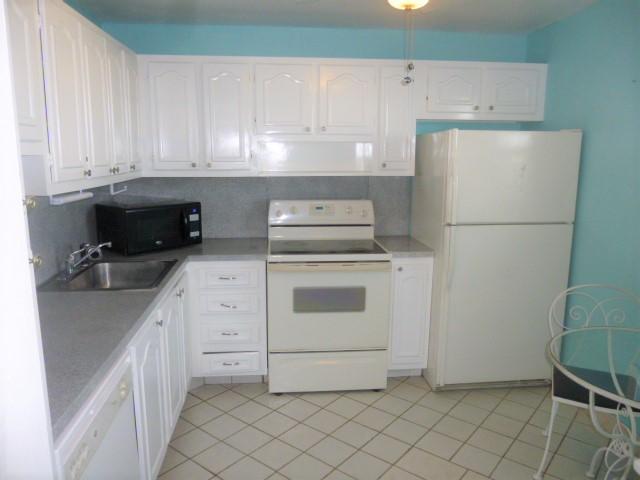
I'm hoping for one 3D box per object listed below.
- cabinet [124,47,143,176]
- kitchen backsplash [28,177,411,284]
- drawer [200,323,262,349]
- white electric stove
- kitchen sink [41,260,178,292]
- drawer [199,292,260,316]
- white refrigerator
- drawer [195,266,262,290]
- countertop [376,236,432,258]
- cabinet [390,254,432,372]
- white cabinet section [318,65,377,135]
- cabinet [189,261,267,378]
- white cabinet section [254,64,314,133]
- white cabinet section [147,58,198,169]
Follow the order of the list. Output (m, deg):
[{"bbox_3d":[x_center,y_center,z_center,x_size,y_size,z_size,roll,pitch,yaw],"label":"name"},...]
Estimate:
[{"bbox_3d":[-1.249,-0.742,2.723,0.318,0.720,0.310,-1,11,-6],"label":"cabinet"},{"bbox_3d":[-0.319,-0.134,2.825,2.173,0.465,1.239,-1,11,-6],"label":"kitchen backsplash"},{"bbox_3d":[-0.585,0.569,3.167,0.381,0.185,0.450,-1,11,-6],"label":"drawer"},{"bbox_3d":[0.033,0.351,3.168,0.764,1.180,0.680,-1,11,-5],"label":"white electric stove"},{"bbox_3d":[-1.049,0.256,2.396,0.530,0.178,0.580,-1,11,-5],"label":"kitchen sink"},{"bbox_3d":[-0.590,0.365,3.129,0.373,0.163,0.450,-1,11,-6],"label":"drawer"},{"bbox_3d":[1.128,0.100,3.215,0.788,1.670,0.720,-1,11,-7],"label":"white refrigerator"},{"bbox_3d":[-0.572,0.188,3.033,0.365,0.145,0.470,-1,11,-5],"label":"drawer"},{"bbox_3d":[0.556,0.040,3.266,0.305,0.042,0.619,-1,11,-6],"label":"countertop"},{"bbox_3d":[0.559,0.446,3.346,0.290,0.790,0.612,-1,11,-6],"label":"cabinet"},{"bbox_3d":[0.171,-0.945,3.200,0.392,0.444,0.312,-1,11,-6],"label":"white cabinet section"},{"bbox_3d":[-0.593,0.462,3.172,0.470,0.792,0.615,-1,11,-5],"label":"cabinet"},{"bbox_3d":[-0.245,-0.940,3.159,0.380,0.444,0.312,-1,11,-6],"label":"white cabinet section"},{"bbox_3d":[-0.946,-0.814,3.111,0.302,0.684,0.312,-1,11,-6],"label":"white cabinet section"}]

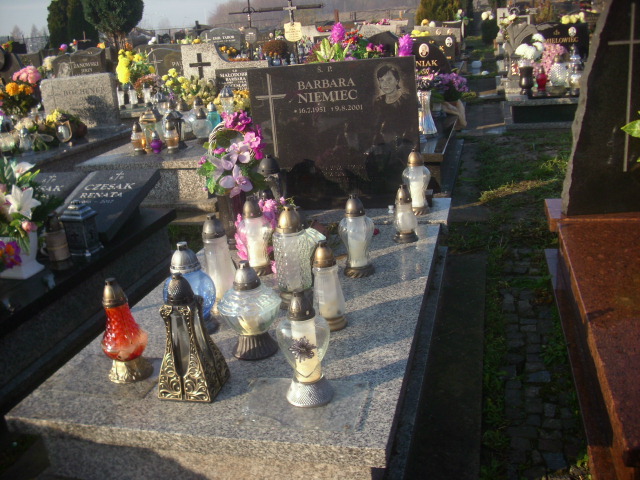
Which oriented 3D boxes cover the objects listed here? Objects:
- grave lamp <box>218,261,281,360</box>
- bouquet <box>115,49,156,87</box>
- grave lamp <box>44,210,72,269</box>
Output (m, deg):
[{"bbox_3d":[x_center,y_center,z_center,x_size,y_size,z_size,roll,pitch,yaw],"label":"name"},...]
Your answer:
[{"bbox_3d":[-0.207,0.196,2.006,0.185,0.281,0.170,-8,17,-7],"label":"grave lamp"},{"bbox_3d":[-1.888,-1.755,7.000,0.400,0.400,0.350,0,19,15],"label":"bouquet"},{"bbox_3d":[-1.132,0.003,2.942,0.112,0.239,0.112,0,19,15],"label":"grave lamp"}]

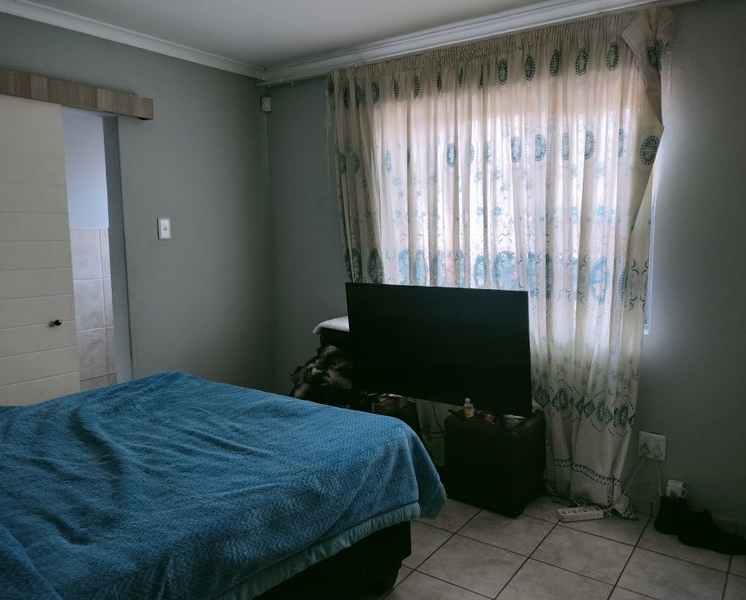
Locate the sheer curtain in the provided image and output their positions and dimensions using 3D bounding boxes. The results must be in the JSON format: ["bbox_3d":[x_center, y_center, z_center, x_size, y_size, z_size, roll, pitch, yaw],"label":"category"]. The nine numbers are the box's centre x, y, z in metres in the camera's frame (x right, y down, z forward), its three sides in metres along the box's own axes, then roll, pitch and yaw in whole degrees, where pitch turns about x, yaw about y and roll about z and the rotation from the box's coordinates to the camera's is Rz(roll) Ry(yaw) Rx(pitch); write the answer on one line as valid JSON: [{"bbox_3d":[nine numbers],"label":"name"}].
[{"bbox_3d":[0.528,-0.139,3.342,1.870,2.280,0.140,4,8,35],"label":"sheer curtain"}]

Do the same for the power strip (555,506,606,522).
[{"bbox_3d":[1.002,1.031,3.005,0.208,0.036,0.063,-2,7,-13],"label":"power strip"}]

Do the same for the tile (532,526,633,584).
[{"bbox_3d":[0.907,1.092,2.682,0.350,0.010,0.350,4,8,35],"label":"tile"}]

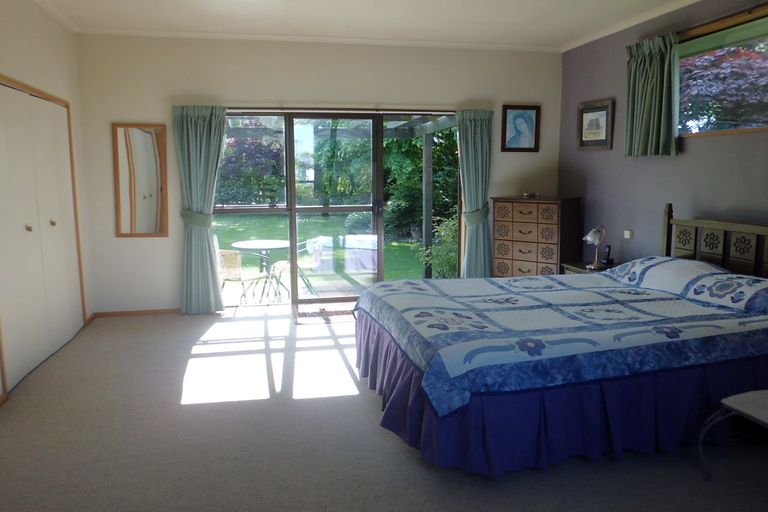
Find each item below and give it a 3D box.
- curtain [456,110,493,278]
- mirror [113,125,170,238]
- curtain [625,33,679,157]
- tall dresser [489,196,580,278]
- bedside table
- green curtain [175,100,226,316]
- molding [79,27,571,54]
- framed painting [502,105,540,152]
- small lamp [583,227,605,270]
[{"bbox_3d":[0.984,-0.526,5.990,0.381,2.040,0.150,-2,8,-12],"label":"curtain"},{"bbox_3d":[-2.352,-0.718,5.363,0.462,1.081,0.030,-2,8,-12],"label":"mirror"},{"bbox_3d":[2.249,-1.342,4.704,0.116,0.979,0.571,-2,8,-12],"label":"curtain"},{"bbox_3d":[1.585,-0.029,5.823,0.741,1.126,0.530,7,11,41],"label":"tall dresser"},{"bbox_3d":[2.009,0.367,5.186,0.476,0.517,0.558,-2,8,-12],"label":"bedside table"},{"bbox_3d":[-1.774,-0.438,5.462,0.476,2.040,0.150,-2,8,-12],"label":"green curtain"},{"bbox_3d":[-0.423,-2.165,5.560,4.923,0.063,0.068,-2,8,-12],"label":"molding"},{"bbox_3d":[1.504,-1.387,6.070,0.456,0.492,0.027,-2,8,-12],"label":"framed painting"},{"bbox_3d":[1.915,-0.075,5.067,0.197,0.389,0.143,-3,8,-17],"label":"small lamp"}]

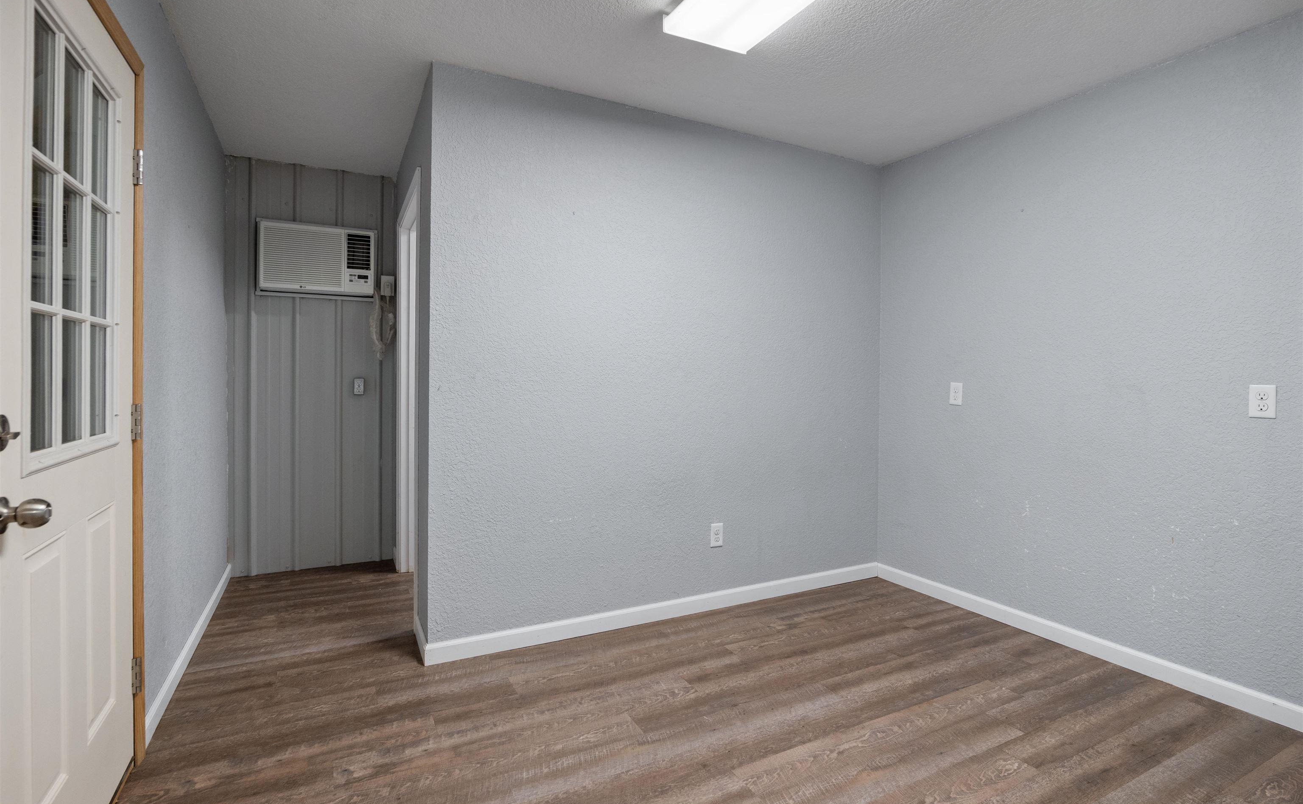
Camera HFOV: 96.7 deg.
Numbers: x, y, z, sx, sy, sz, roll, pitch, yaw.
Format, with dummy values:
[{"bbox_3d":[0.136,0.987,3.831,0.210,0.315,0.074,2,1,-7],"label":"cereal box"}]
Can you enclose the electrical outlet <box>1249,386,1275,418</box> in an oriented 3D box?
[{"bbox_3d":[2.204,0.000,2.088,0.008,0.115,0.070,0,2,-29],"label":"electrical outlet"}]

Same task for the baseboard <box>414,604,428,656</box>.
[{"bbox_3d":[-0.977,1.005,2.460,0.015,0.090,0.332,0,2,-29],"label":"baseboard"}]

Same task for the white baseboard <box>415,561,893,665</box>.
[{"bbox_3d":[0.241,1.021,2.940,2.611,0.090,0.015,0,2,-29],"label":"white baseboard"}]

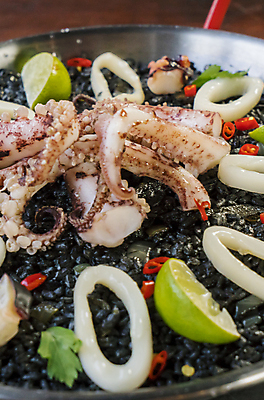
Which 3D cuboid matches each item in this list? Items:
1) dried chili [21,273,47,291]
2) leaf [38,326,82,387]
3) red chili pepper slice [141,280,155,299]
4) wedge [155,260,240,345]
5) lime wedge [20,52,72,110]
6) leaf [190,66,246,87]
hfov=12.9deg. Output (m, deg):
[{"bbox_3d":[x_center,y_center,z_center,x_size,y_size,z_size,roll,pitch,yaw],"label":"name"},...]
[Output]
[{"bbox_3d":[-0.050,0.041,0.593,0.013,0.007,0.008,-23,41,-23],"label":"dried chili"},{"bbox_3d":[-0.033,0.073,0.544,0.021,0.008,0.031,-12,37,-9],"label":"leaf"},{"bbox_3d":[0.008,0.045,0.583,0.008,0.007,0.009,-4,37,0],"label":"red chili pepper slice"},{"bbox_3d":[0.031,0.047,0.553,0.026,0.029,0.049,-28,42,-28],"label":"wedge"},{"bbox_3d":[-0.053,-0.075,0.728,0.029,0.030,0.047,-10,37,-8],"label":"lime wedge"},{"bbox_3d":[0.054,-0.078,0.736,0.034,0.012,0.022,-4,37,0],"label":"leaf"}]

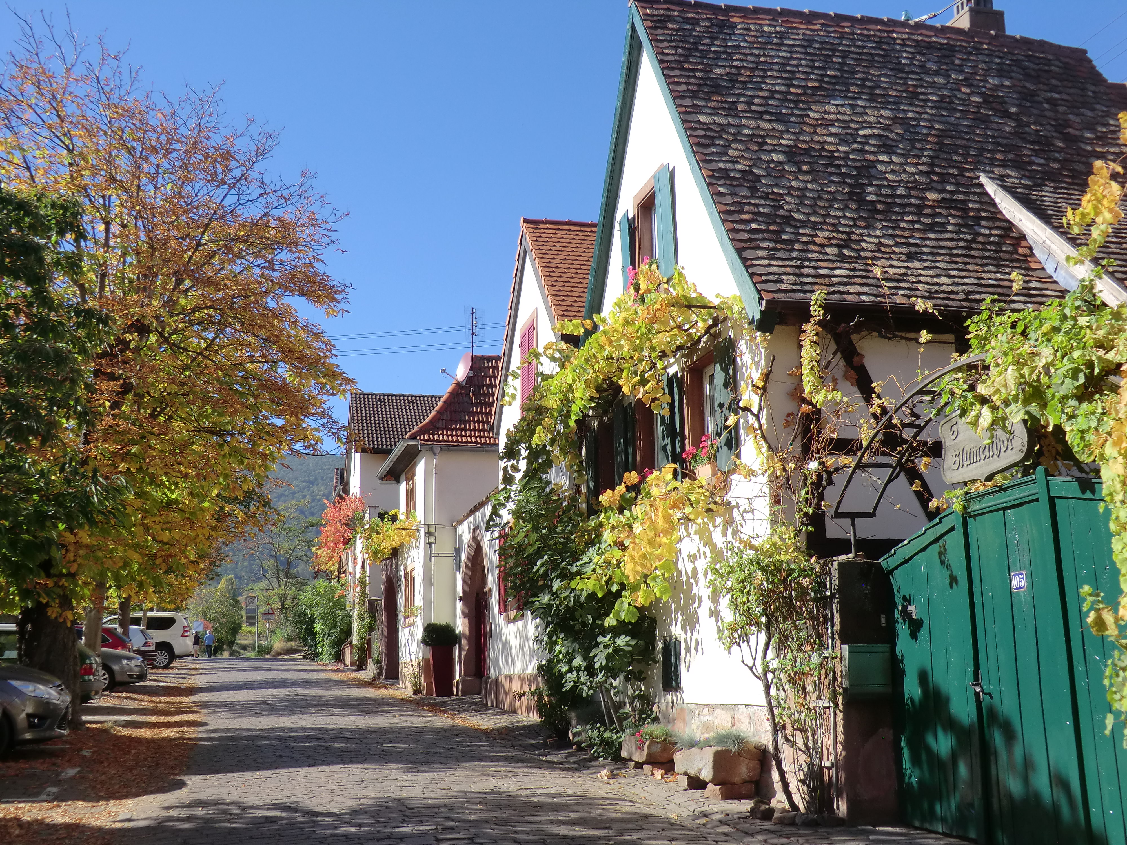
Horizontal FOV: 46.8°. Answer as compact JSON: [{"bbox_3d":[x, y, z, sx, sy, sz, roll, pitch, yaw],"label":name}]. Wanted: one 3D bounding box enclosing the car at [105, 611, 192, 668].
[{"bbox_3d":[-14.975,7.399,44.164,4.780,1.860,1.885,2,-9,-14],"label":"car"}]

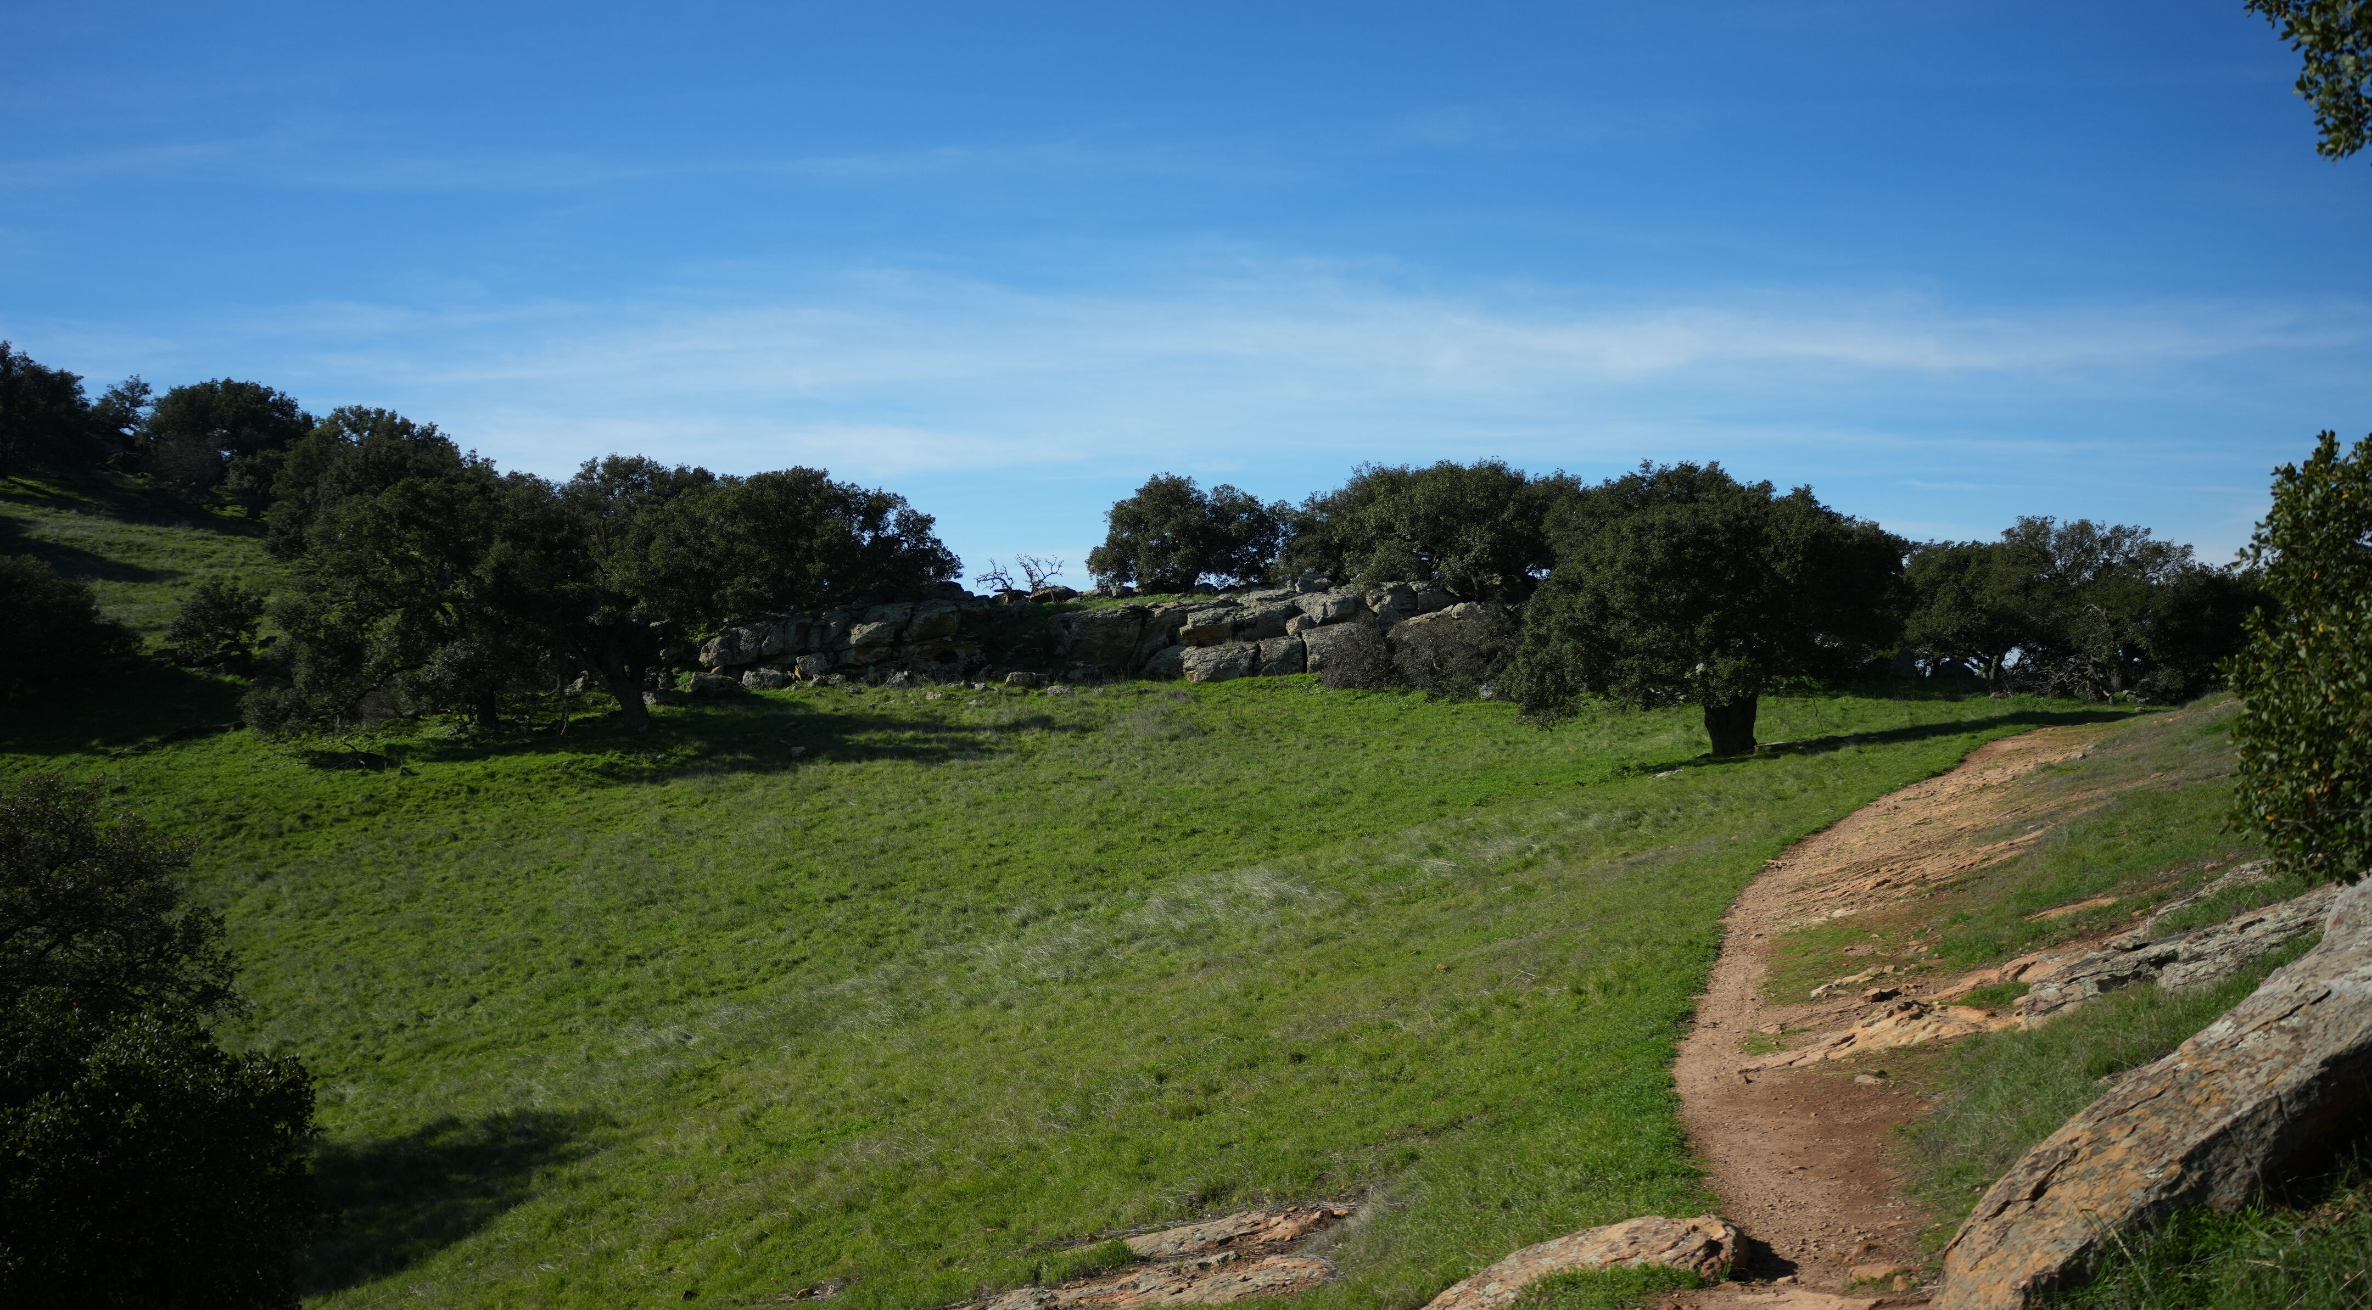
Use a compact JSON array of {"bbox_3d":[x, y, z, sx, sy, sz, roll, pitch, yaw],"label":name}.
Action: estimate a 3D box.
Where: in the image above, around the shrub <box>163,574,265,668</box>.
[{"bbox_3d":[-26.268,-0.904,50.000,2.450,2.510,2.250,-1,1,-28],"label":"shrub"}]

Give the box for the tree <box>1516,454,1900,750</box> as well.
[{"bbox_3d":[10.003,-0.892,35.500,7.200,5.520,6.840,0,1,16],"label":"tree"}]

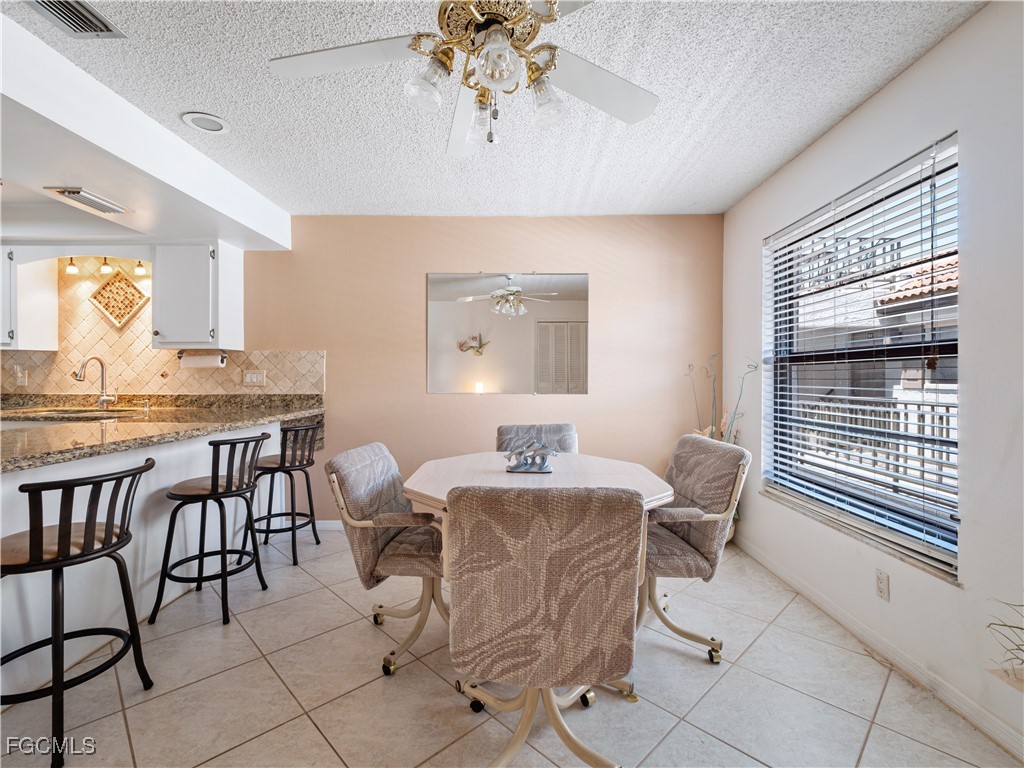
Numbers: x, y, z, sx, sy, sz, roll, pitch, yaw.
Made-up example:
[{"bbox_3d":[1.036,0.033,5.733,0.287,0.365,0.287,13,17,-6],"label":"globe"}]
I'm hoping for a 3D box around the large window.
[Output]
[{"bbox_3d":[1.591,-0.116,2.315,0.060,1.560,1.300,0,1,1],"label":"large window"}]

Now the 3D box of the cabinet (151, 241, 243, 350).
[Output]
[{"bbox_3d":[-2.298,-0.637,3.484,0.470,0.765,0.300,0,1,1],"label":"cabinet"}]

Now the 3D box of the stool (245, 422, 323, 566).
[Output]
[{"bbox_3d":[-1.516,0.684,3.130,0.460,0.885,0.420,0,1,14],"label":"stool"}]

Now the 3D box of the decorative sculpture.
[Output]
[{"bbox_3d":[0.092,0.334,2.197,0.250,0.145,0.090,0,1,1],"label":"decorative sculpture"}]

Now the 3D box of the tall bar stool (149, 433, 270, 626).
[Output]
[{"bbox_3d":[-1.522,0.691,2.415,0.460,0.885,0.420,0,1,15],"label":"tall bar stool"}]

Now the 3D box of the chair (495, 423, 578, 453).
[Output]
[{"bbox_3d":[0.178,0.695,2.714,0.570,0.890,0.620,0,1,-5],"label":"chair"}]

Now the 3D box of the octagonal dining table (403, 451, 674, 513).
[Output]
[{"bbox_3d":[0.099,0.775,2.136,1.060,0.745,1.200,0,1,1],"label":"octagonal dining table"}]

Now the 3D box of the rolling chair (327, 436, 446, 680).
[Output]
[{"bbox_3d":[-0.406,0.698,2.088,0.620,0.890,0.570,0,1,4],"label":"rolling chair"}]

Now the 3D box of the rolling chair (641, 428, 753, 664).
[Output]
[{"bbox_3d":[0.609,0.702,2.108,0.620,0.890,0.570,0,1,-9],"label":"rolling chair"}]

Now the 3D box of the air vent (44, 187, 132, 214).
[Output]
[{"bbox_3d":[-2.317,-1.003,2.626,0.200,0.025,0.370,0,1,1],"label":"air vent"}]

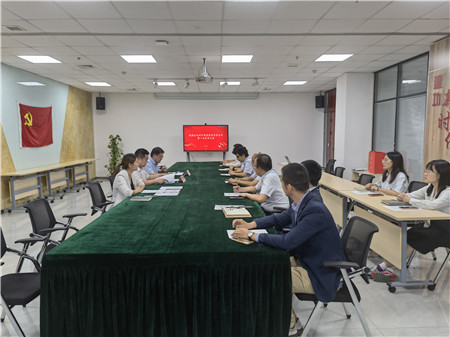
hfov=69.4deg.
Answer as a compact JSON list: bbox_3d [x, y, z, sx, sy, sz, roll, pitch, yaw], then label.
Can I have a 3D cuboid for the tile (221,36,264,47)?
[{"bbox_3d":[0.262,-1.924,4.868,0.595,0.020,0.595,-1,6,-1],"label":"tile"}]

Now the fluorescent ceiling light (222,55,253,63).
[{"bbox_3d":[0.237,-2.070,6.043,0.600,0.050,0.600,-1,6,-1],"label":"fluorescent ceiling light"}]

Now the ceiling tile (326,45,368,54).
[{"bbox_3d":[2.043,-2.009,5.495,0.600,0.025,0.600,-1,6,-1],"label":"ceiling tile"}]

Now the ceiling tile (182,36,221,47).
[{"bbox_3d":[-0.338,-1.917,4.857,0.595,0.020,0.595,-1,6,-1],"label":"ceiling tile"}]

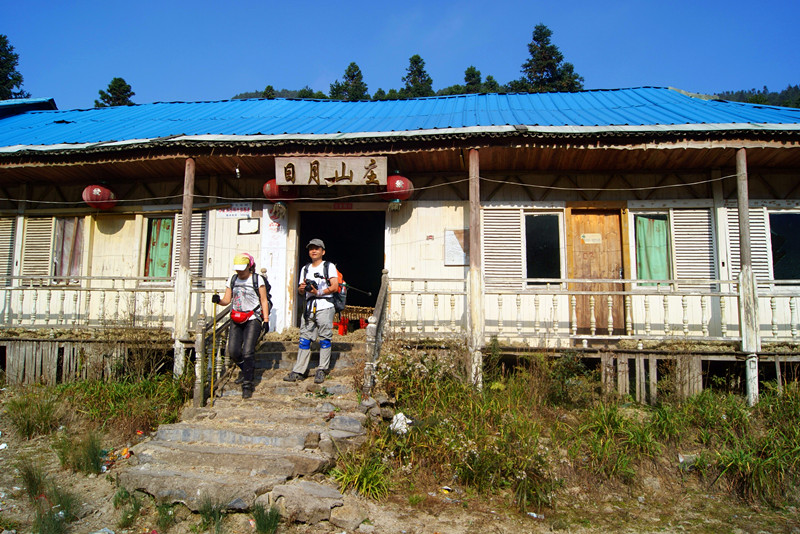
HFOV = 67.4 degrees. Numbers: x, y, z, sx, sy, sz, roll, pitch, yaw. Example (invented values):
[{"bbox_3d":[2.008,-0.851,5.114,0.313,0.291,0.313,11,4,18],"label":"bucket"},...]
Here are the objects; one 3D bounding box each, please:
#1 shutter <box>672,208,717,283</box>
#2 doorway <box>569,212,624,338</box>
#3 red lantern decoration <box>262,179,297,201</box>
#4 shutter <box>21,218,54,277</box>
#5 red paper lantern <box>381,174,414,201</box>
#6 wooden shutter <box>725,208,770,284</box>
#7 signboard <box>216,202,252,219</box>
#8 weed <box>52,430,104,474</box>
[{"bbox_3d":[4.201,-0.247,8.577,0.613,1.192,0.050,0,-7,6],"label":"shutter"},{"bbox_3d":[3.046,0.111,9.305,0.800,2.070,0.140,0,-7,3],"label":"doorway"},{"bbox_3d":[-1.768,-1.147,8.882,0.519,0.349,0.519,0,-7,6],"label":"red lantern decoration"},{"bbox_3d":[-5.868,-0.239,9.723,0.569,1.139,0.050,0,-7,6],"label":"shutter"},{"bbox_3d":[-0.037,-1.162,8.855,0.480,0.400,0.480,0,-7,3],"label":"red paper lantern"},{"bbox_3d":[5.361,-0.305,9.233,0.600,1.270,0.070,0,-7,3],"label":"wooden shutter"},{"bbox_3d":[-2.605,-0.884,9.431,0.596,0.264,0.025,0,-7,6],"label":"signboard"},{"bbox_3d":[-2.973,1.720,5.550,0.460,0.380,0.380,0,-7,6],"label":"weed"}]

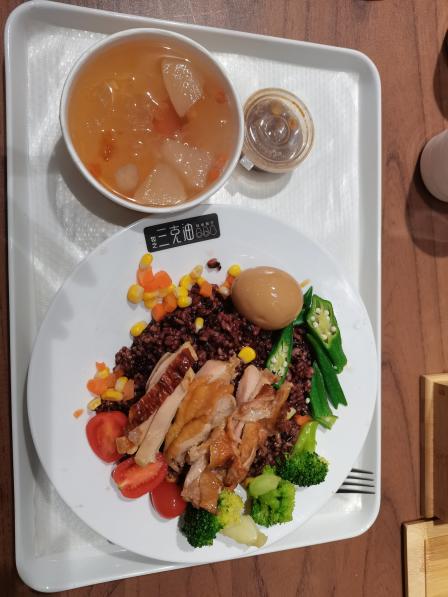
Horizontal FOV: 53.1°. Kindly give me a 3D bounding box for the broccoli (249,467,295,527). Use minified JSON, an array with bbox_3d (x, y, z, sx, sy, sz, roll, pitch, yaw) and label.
[{"bbox_3d":[0.038,0.159,0.361,0.035,0.030,0.042,0,92,-15],"label":"broccoli"}]

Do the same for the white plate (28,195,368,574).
[{"bbox_3d":[-0.005,0.067,0.362,0.280,0.025,0.280,0,92,-15],"label":"white plate"}]

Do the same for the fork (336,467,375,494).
[{"bbox_3d":[0.046,0.152,0.382,0.185,0.018,0.025,10,89,-15],"label":"fork"}]

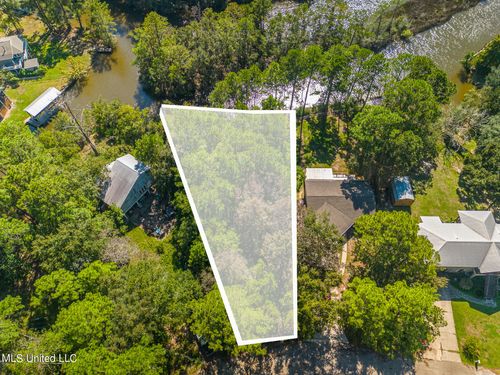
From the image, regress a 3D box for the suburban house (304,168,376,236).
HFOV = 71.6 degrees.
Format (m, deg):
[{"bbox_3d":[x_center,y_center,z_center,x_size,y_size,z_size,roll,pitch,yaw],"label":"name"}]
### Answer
[{"bbox_3d":[17.415,2.585,66.578,13.380,5.200,14.560,0,59,0],"label":"suburban house"}]

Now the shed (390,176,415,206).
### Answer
[{"bbox_3d":[30.106,0.798,68.760,3.850,3.300,5.100,2,59,1],"label":"shed"}]

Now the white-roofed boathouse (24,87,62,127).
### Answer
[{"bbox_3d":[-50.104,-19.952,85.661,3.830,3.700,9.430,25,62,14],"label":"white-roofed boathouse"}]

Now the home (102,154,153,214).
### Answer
[{"bbox_3d":[-23.460,-0.398,66.679,5.600,8.100,8.850,31,64,17],"label":"home"}]

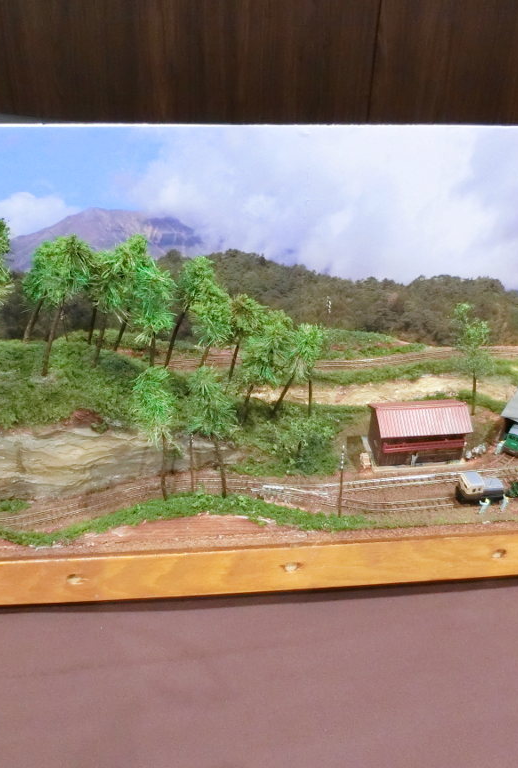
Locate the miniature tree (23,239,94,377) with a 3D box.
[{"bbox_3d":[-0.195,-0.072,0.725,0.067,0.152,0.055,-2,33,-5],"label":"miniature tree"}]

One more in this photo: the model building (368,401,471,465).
[{"bbox_3d":[0.178,0.051,0.825,0.105,0.062,0.058,-3,33,-7],"label":"model building"}]

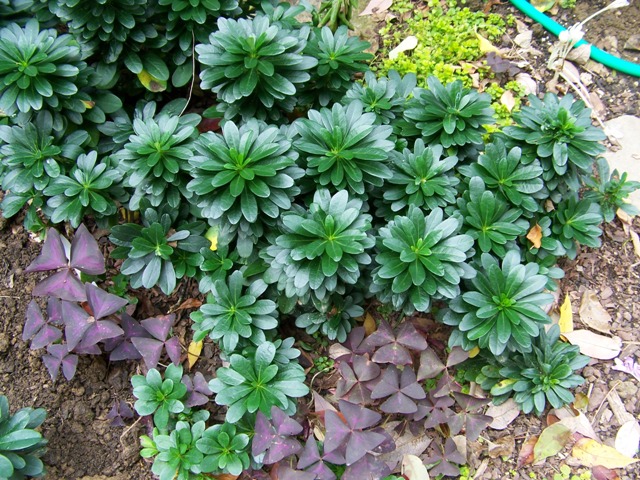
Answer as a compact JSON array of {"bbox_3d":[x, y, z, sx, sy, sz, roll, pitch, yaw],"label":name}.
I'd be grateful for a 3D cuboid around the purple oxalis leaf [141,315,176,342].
[{"bbox_3d":[-0.171,0.095,0.693,0.035,0.010,0.030,-17,66,-8],"label":"purple oxalis leaf"}]

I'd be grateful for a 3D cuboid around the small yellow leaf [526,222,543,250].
[{"bbox_3d":[0.296,-0.006,0.893,0.021,0.009,0.035,2,75,13],"label":"small yellow leaf"}]

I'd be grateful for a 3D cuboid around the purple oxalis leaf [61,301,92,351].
[{"bbox_3d":[-0.255,0.088,0.686,0.034,0.012,0.058,-10,65,-5],"label":"purple oxalis leaf"}]

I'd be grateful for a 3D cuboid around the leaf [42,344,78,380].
[{"bbox_3d":[-0.330,0.156,0.822,0.043,0.014,0.044,-4,65,-14],"label":"leaf"}]

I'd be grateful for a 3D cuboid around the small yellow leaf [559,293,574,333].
[{"bbox_3d":[0.283,0.084,0.741,0.018,0.008,0.050,8,70,3],"label":"small yellow leaf"}]

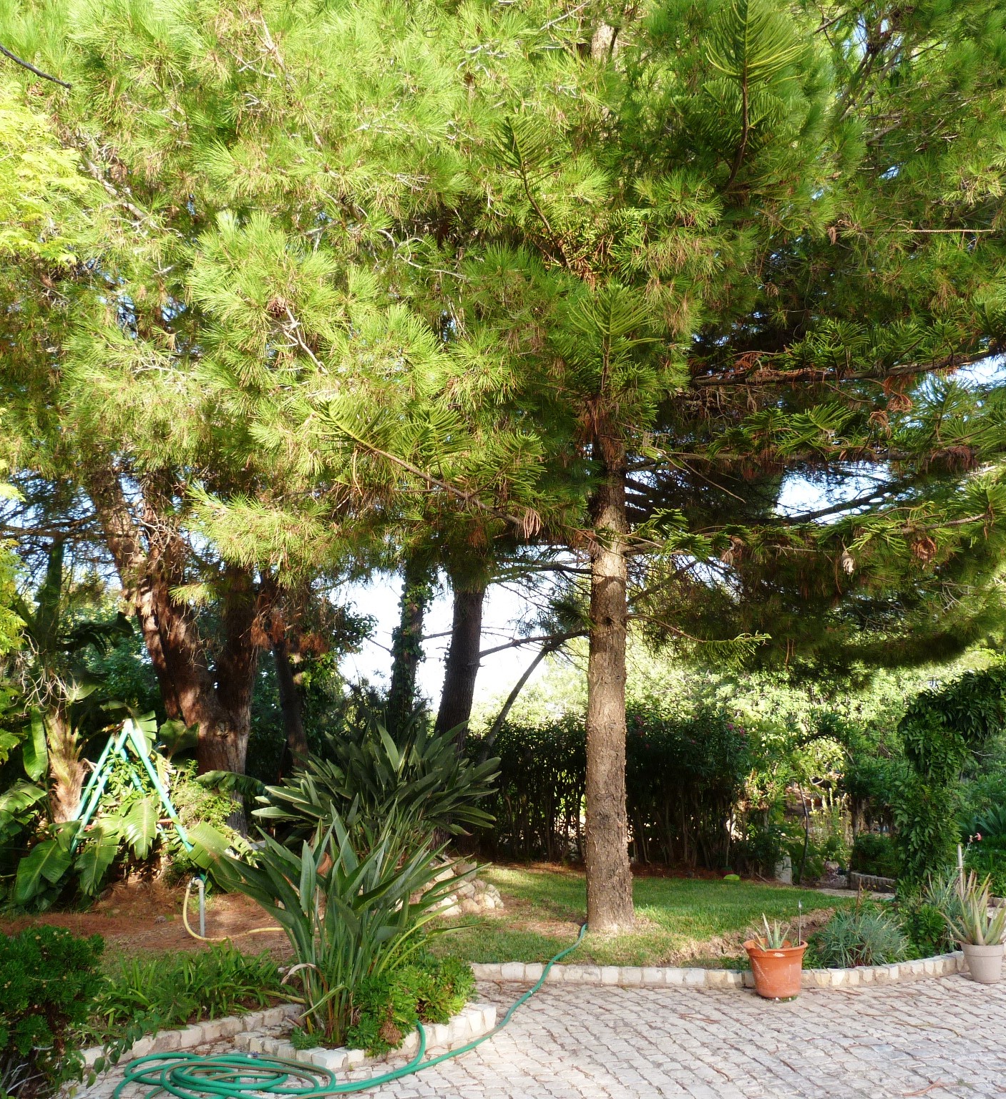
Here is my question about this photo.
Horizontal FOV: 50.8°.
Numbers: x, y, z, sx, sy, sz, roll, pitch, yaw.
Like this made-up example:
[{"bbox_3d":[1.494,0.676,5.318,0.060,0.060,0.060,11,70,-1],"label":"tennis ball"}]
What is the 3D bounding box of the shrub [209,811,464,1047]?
[{"bbox_3d":[-0.850,1.917,5.411,1.350,1.120,1.200,0,-11,0],"label":"shrub"}]

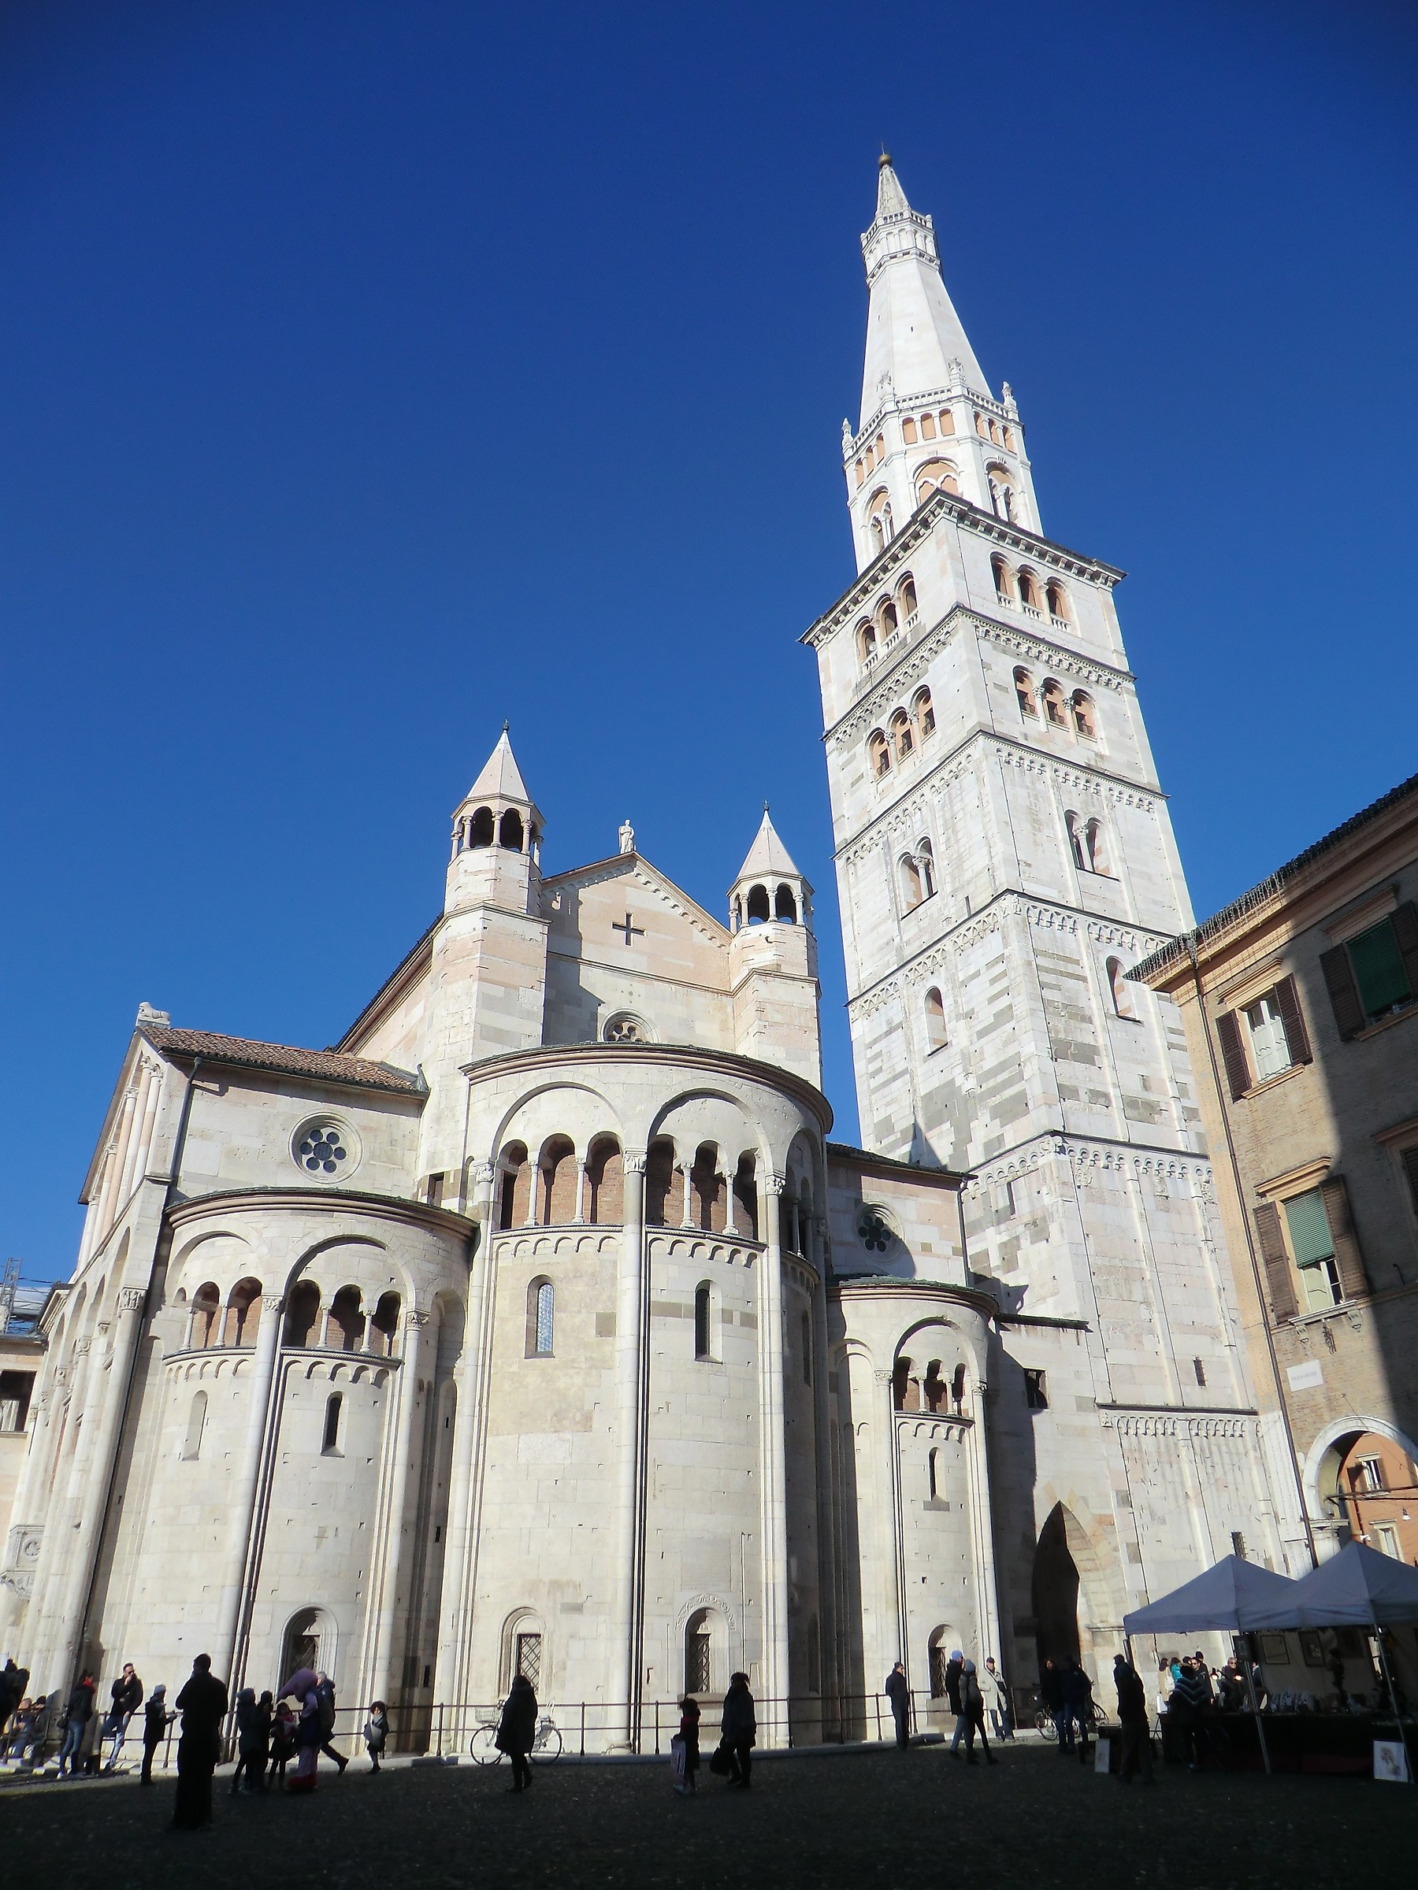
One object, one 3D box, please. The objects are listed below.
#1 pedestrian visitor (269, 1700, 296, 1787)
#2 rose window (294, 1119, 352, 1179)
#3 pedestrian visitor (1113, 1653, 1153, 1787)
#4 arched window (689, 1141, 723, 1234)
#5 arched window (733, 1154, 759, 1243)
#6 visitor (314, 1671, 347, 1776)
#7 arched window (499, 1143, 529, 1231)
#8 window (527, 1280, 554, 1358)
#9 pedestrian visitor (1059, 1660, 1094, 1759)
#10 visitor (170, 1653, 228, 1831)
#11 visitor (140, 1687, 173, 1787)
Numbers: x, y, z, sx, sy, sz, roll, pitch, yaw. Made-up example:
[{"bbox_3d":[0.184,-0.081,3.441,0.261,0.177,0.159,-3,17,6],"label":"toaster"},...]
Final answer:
[{"bbox_3d":[-7.186,13.452,22.068,0.420,1.270,0.420,-24,-36,35],"label":"pedestrian visitor"},{"bbox_3d":[-9.961,5.277,33.937,1.600,1.600,0.350,15,-32,-26],"label":"rose window"},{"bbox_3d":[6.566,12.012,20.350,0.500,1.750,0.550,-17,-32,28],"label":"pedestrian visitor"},{"bbox_3d":[-0.124,6.158,33.098,1.000,2.390,0.450,14,-31,-24],"label":"arched window"},{"bbox_3d":[0.988,6.590,34.416,0.860,2.450,0.400,19,-34,-32],"label":"arched window"},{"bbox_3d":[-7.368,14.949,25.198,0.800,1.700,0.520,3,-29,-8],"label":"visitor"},{"bbox_3d":[-4.981,6.104,33.235,0.930,2.300,0.400,-13,-30,22],"label":"arched window"},{"bbox_3d":[-3.950,8.886,31.142,0.770,1.970,0.400,-9,-30,16],"label":"window"},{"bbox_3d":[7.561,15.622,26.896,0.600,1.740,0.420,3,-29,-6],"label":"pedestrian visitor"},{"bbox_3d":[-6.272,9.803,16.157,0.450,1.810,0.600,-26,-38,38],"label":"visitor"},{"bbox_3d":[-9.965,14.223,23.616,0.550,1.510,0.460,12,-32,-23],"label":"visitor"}]

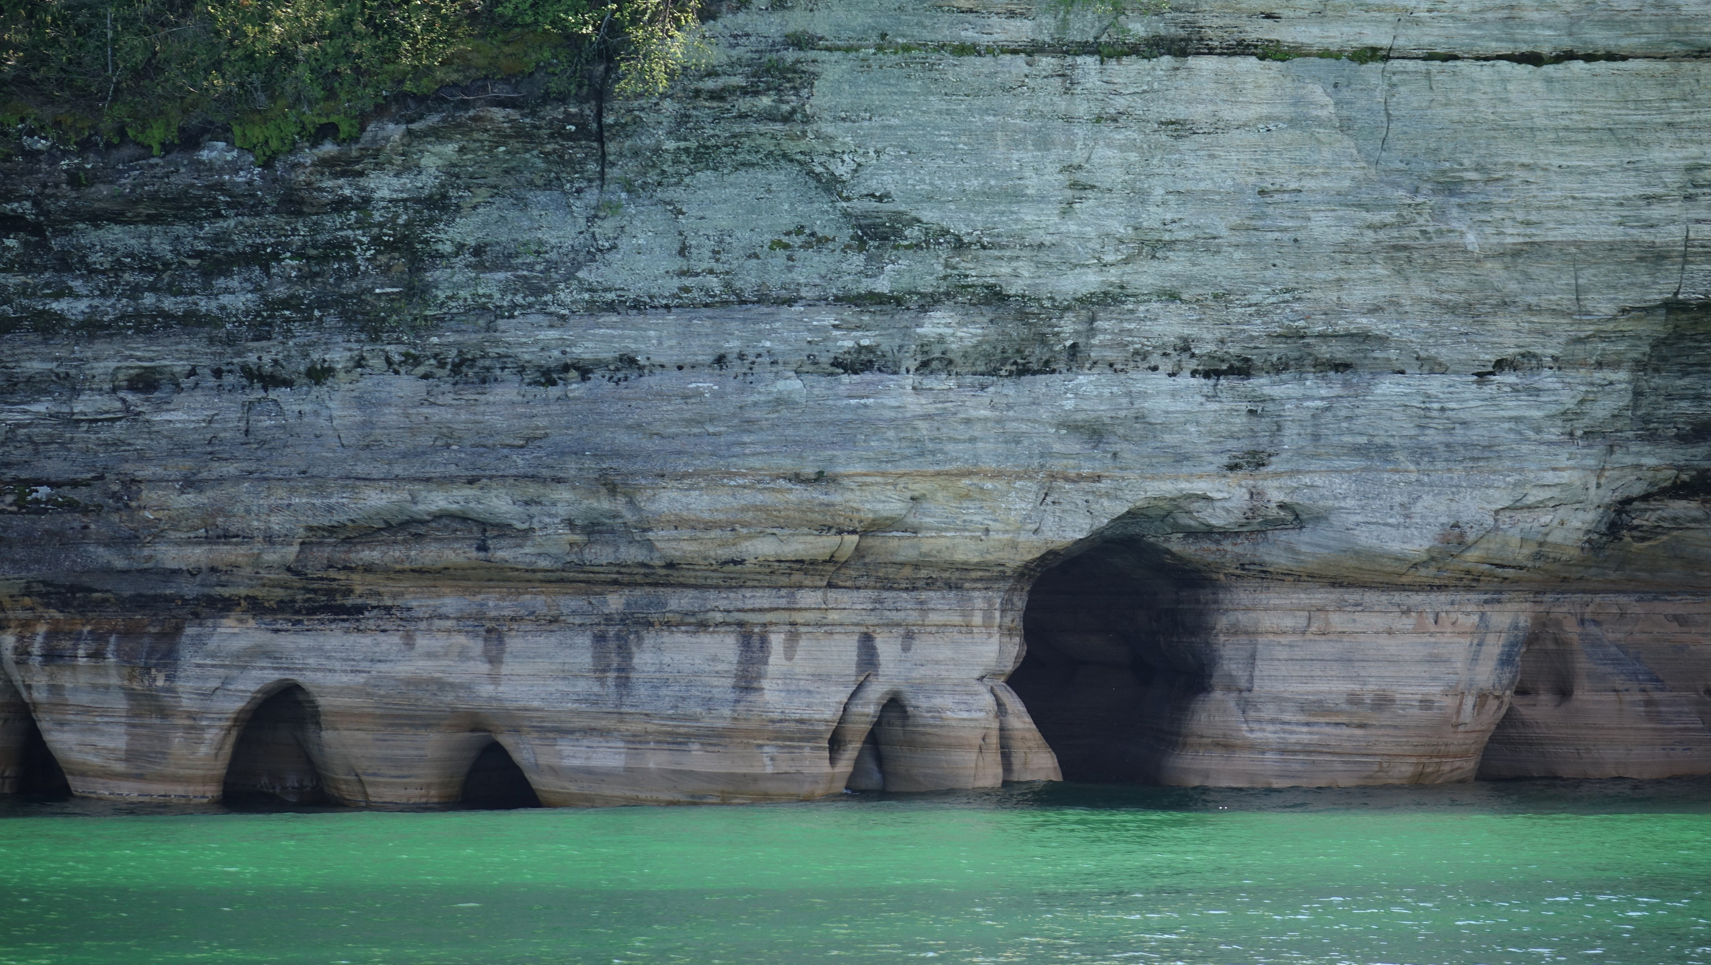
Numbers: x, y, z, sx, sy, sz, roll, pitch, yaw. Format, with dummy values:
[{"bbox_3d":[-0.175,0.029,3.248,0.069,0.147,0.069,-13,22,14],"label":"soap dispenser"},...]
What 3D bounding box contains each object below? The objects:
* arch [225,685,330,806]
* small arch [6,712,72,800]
[{"bbox_3d":[-9.363,4.227,153.750,1.743,1.958,1.500,0,0,0],"label":"arch"},{"bbox_3d":[-13.328,4.446,154.600,1.148,1.451,1.200,0,0,5],"label":"small arch"}]

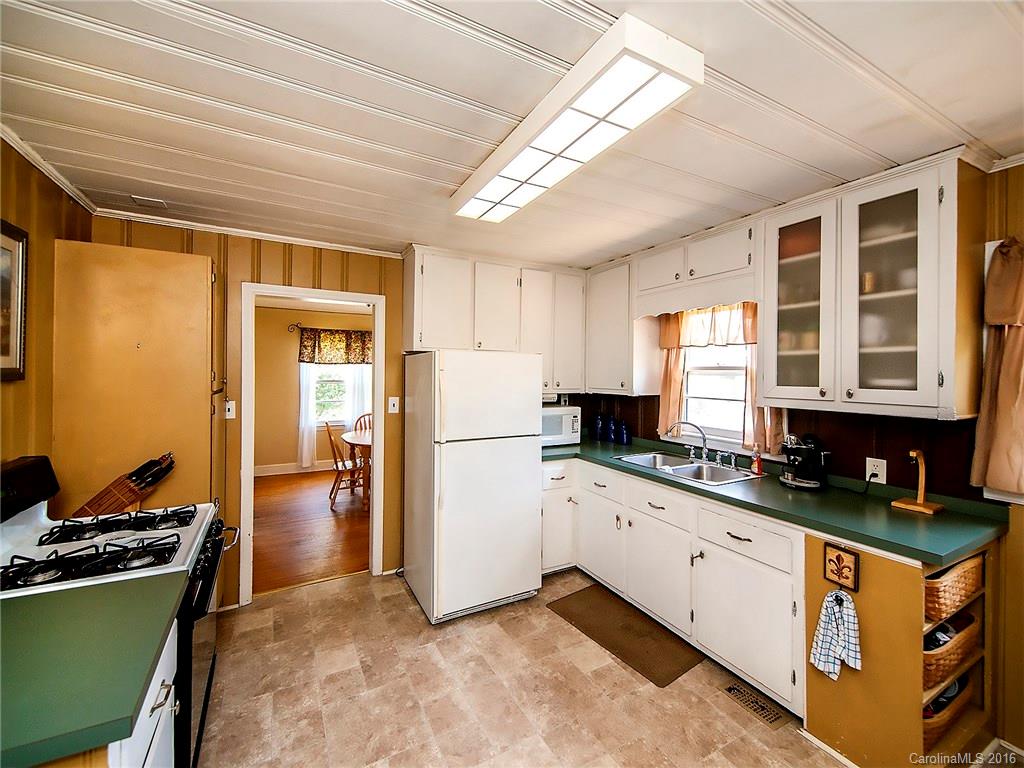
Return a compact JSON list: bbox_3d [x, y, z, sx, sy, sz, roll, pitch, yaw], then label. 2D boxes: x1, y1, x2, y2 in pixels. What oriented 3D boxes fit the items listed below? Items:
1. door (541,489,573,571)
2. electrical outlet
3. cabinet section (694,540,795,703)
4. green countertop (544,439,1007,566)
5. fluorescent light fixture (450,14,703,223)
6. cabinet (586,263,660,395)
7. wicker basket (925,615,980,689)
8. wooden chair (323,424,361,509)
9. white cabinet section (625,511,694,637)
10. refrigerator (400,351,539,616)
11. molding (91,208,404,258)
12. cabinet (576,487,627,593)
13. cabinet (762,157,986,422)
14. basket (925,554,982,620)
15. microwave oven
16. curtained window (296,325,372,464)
[{"bbox_3d":[0.347,1.107,3.167,0.269,0.575,0.025,0,1,-27],"label":"door"},{"bbox_3d":[1.843,0.436,2.098,0.012,0.119,0.077,0,1,-28],"label":"electrical outlet"},{"bbox_3d":[1.091,1.114,2.004,0.030,0.537,0.495,0,1,-29],"label":"cabinet section"},{"bbox_3d":[0.908,0.522,2.590,1.115,0.096,2.647,0,1,-29],"label":"green countertop"},{"bbox_3d":[0.128,-0.917,1.681,0.292,0.110,1.245,0,1,-28],"label":"fluorescent light fixture"},{"bbox_3d":[0.911,-0.428,3.428,0.300,1.024,0.562,0,1,-29],"label":"cabinet"},{"bbox_3d":[1.597,1.025,1.707,0.540,0.170,0.310,0,1,-28],"label":"wicker basket"},{"bbox_3d":[-1.956,0.918,4.891,0.430,0.950,0.460,0,1,-28],"label":"wooden chair"},{"bbox_3d":[0.847,1.101,2.452,0.030,0.552,0.480,0,1,-29],"label":"white cabinet section"},{"bbox_3d":[-0.295,0.616,2.872,0.696,1.633,0.780,0,1,-29],"label":"refrigerator"},{"bbox_3d":[-1.556,-0.948,2.691,1.710,0.045,0.042,0,1,-29],"label":"molding"},{"bbox_3d":[0.617,1.076,2.886,0.025,0.555,0.490,0,1,-28],"label":"cabinet"},{"bbox_3d":[1.705,-0.390,2.046,0.310,1.040,0.780,0,1,-28],"label":"cabinet"},{"bbox_3d":[1.598,0.767,1.702,0.540,0.175,0.310,0,1,-28],"label":"basket"},{"bbox_3d":[0.277,0.354,3.519,0.498,0.306,0.375,0,1,-29],"label":"microwave oven"},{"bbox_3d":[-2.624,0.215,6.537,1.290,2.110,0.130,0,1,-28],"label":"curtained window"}]

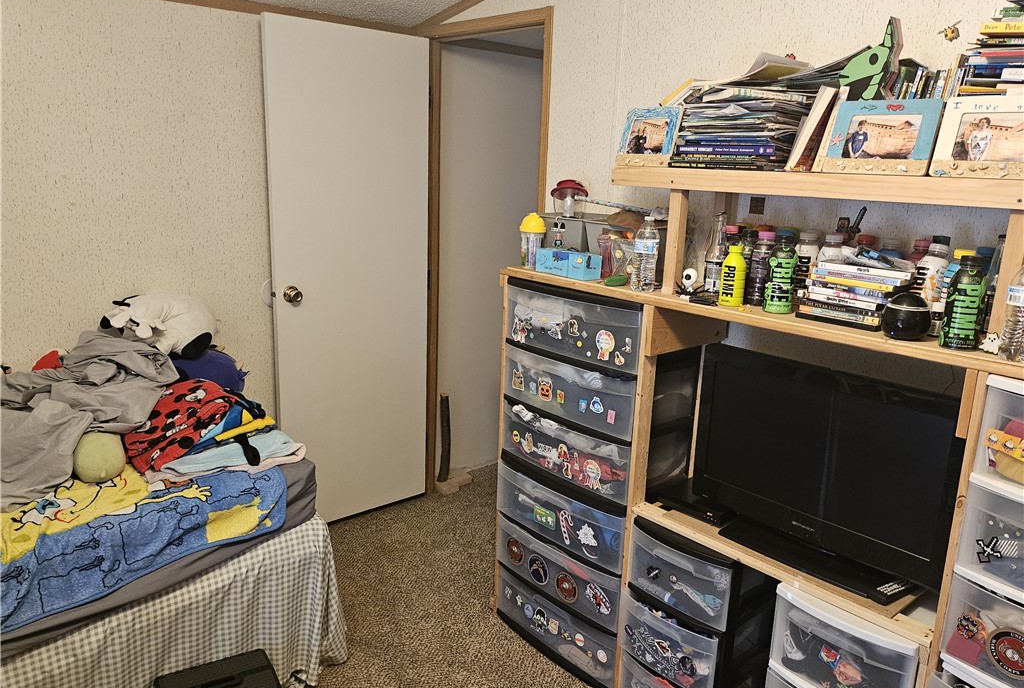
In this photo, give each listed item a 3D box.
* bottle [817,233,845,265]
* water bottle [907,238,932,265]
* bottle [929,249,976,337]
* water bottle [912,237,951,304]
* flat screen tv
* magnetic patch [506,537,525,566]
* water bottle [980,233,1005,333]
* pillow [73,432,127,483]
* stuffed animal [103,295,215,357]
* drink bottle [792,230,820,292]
[{"bbox_3d":[0.840,-0.193,1.875,0.073,0.185,0.073,8,15,23],"label":"bottle"},{"bbox_3d":[0.970,-0.152,1.696,0.073,0.187,0.073,-10,18,-43],"label":"water bottle"},{"bbox_3d":[0.939,-0.102,1.498,0.073,0.187,0.073,-10,18,-43],"label":"bottle"},{"bbox_3d":[0.943,-0.126,1.592,0.073,0.187,0.073,-10,18,-43],"label":"water bottle"},{"bbox_3d":[0.747,0.290,1.747,0.205,0.467,0.650,-9,17,-41],"label":"flat screen tv"},{"bbox_3d":[0.014,0.689,2.354,0.008,0.089,0.089,-7,16,-36],"label":"magnetic patch"},{"bbox_3d":[1.044,-0.123,1.531,0.063,0.215,0.063,-10,18,-43],"label":"water bottle"},{"bbox_3d":[-1.091,0.298,1.881,0.145,0.135,0.150,-6,16,-31],"label":"pillow"},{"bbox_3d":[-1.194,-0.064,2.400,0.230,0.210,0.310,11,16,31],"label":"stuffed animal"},{"bbox_3d":[0.801,-0.211,1.943,0.073,0.185,0.073,8,15,21],"label":"drink bottle"}]

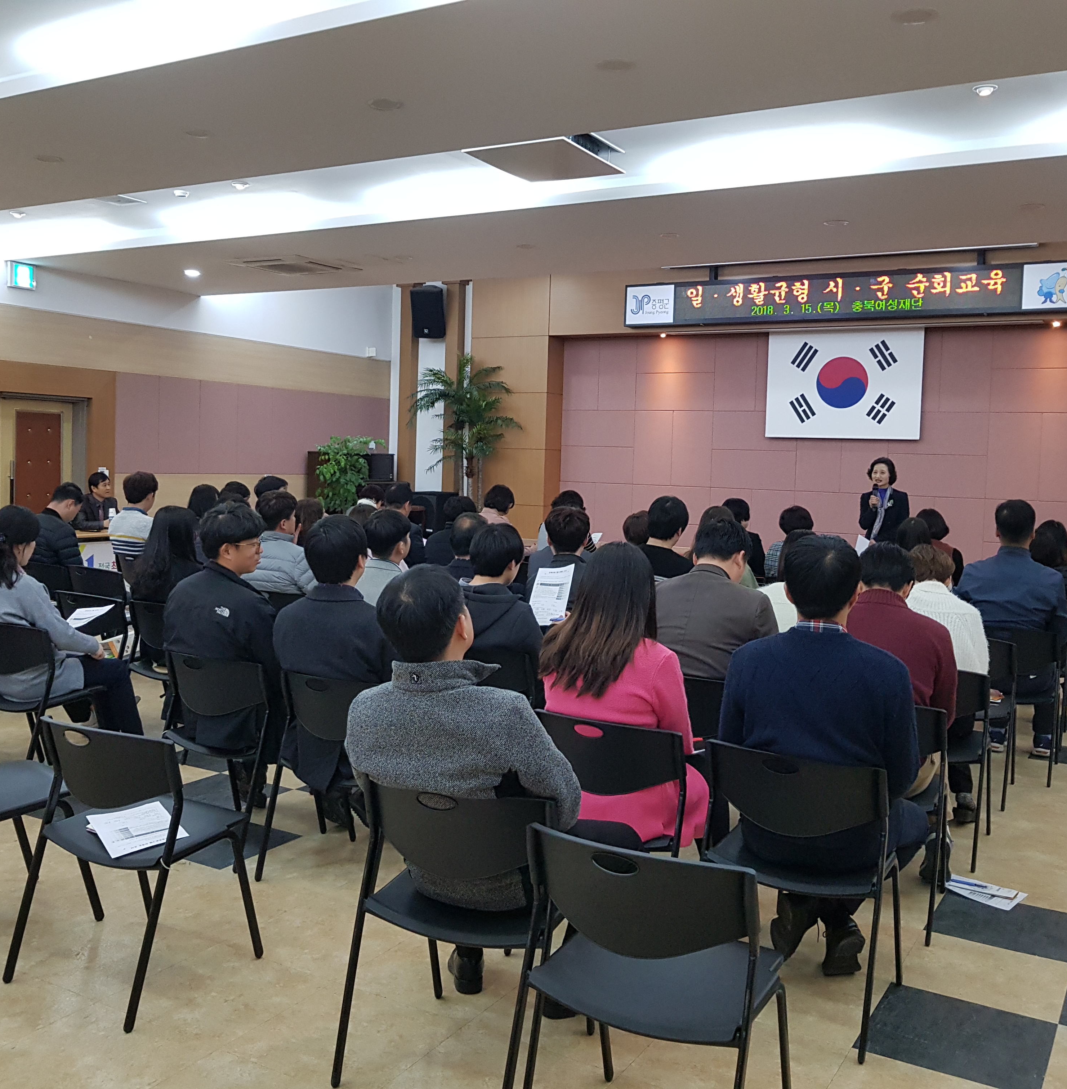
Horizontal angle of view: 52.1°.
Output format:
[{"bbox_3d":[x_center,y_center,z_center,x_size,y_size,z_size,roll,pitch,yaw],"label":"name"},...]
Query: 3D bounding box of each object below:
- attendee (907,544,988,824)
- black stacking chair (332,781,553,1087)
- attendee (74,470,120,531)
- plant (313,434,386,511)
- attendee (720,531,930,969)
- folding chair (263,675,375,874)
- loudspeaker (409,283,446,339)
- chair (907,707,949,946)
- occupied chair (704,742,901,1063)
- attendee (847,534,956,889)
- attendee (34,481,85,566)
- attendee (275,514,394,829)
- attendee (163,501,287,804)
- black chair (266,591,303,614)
[{"bbox_3d":[1.754,0.614,4.739,0.520,1.250,0.760,4,5,31],"label":"attendee"},{"bbox_3d":[-0.137,0.943,2.762,0.545,0.740,0.545,3,4,23],"label":"black stacking chair"},{"bbox_3d":[-4.248,-0.037,10.650,0.800,1.340,0.550,5,5,35],"label":"attendee"},{"bbox_3d":[-2.211,-0.366,13.000,0.800,1.820,0.800,4,4,31],"label":"plant"},{"bbox_3d":[0.893,0.642,3.238,0.570,1.350,0.700,4,5,31],"label":"attendee"},{"bbox_3d":[-0.652,0.837,4.027,0.545,0.740,0.545,4,5,29],"label":"folding chair"},{"bbox_3d":[-1.502,-3.366,15.787,0.440,0.700,0.400,4,19,28],"label":"loudspeaker"},{"bbox_3d":[1.177,0.887,3.820,0.505,0.755,0.530,4,4,26],"label":"chair"},{"bbox_3d":[0.777,0.941,3.148,0.530,0.760,0.550,4,5,31],"label":"occupied chair"},{"bbox_3d":[1.253,0.630,3.961,0.500,1.280,0.740,4,5,30],"label":"attendee"},{"bbox_3d":[-3.282,0.208,8.116,0.550,1.330,0.780,4,5,31],"label":"attendee"},{"bbox_3d":[-0.612,0.546,4.126,0.500,1.310,0.740,4,5,29],"label":"attendee"},{"bbox_3d":[-1.132,0.497,4.442,0.520,1.330,0.760,4,5,32],"label":"attendee"},{"bbox_3d":[-1.425,0.647,6.590,0.530,0.760,0.550,4,5,31],"label":"black chair"}]

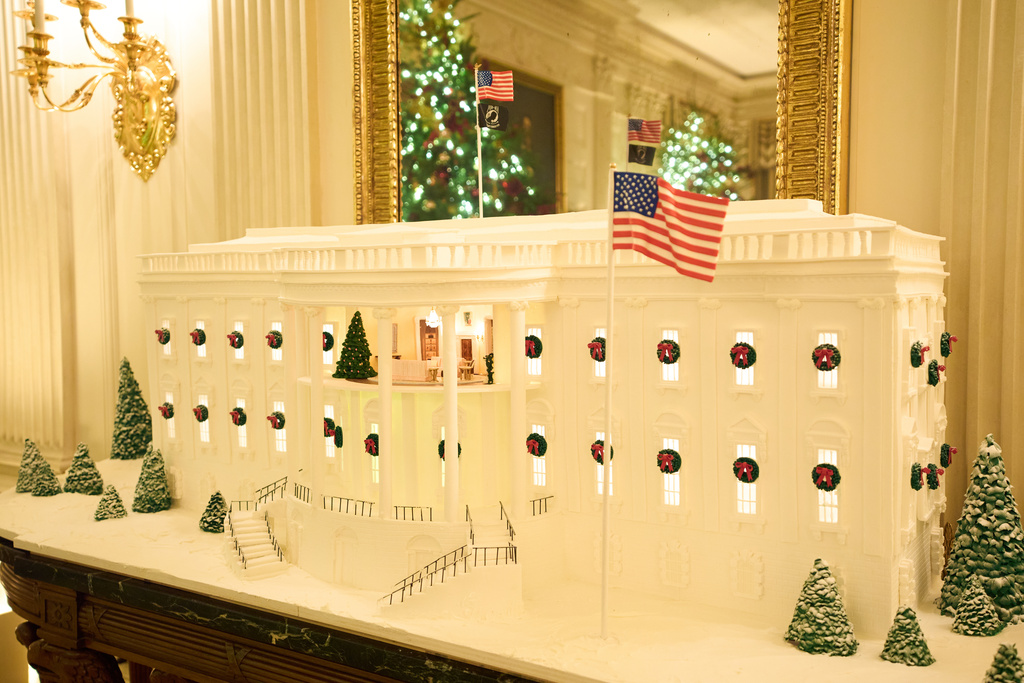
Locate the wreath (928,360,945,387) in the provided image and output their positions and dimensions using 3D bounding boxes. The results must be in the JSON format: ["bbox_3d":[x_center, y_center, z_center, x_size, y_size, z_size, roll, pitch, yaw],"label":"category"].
[{"bbox_3d":[0.637,0.048,1.489,0.018,0.038,0.038,2,5,35],"label":"wreath"}]

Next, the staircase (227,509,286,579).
[{"bbox_3d":[-0.458,0.360,1.771,0.072,0.084,0.138,-3,4,-23],"label":"staircase"}]

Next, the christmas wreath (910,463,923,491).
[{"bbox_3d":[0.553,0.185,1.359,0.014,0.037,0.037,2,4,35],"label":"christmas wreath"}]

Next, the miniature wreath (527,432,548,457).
[{"bbox_3d":[0.041,0.165,1.582,0.037,0.037,0.014,2,4,35],"label":"miniature wreath"}]

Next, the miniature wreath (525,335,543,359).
[{"bbox_3d":[0.032,0.009,1.609,0.037,0.037,0.020,2,5,36],"label":"miniature wreath"}]

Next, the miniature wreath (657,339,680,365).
[{"bbox_3d":[0.230,0.016,1.466,0.037,0.037,0.020,2,5,36],"label":"miniature wreath"}]

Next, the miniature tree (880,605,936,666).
[{"bbox_3d":[0.515,0.376,1.294,0.072,0.068,0.072,2,5,35],"label":"miniature tree"}]

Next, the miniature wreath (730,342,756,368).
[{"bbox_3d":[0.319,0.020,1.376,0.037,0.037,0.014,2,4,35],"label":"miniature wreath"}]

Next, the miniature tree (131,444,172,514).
[{"bbox_3d":[-0.798,0.303,2.200,0.085,0.136,0.085,2,5,35],"label":"miniature tree"}]

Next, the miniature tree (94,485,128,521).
[{"bbox_3d":[-0.860,0.340,2.135,0.070,0.066,0.070,2,5,36],"label":"miniature tree"}]

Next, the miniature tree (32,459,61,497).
[{"bbox_3d":[-1.070,0.309,2.282,0.062,0.081,0.062,2,4,35],"label":"miniature tree"}]

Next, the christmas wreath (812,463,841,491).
[{"bbox_3d":[0.435,0.189,1.380,0.037,0.037,0.018,2,5,35],"label":"christmas wreath"}]

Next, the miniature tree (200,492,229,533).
[{"bbox_3d":[-0.576,0.329,1.939,0.067,0.070,0.067,2,4,35],"label":"miniature tree"}]

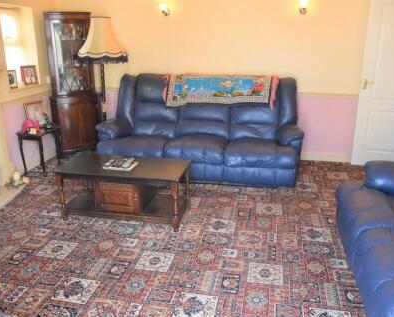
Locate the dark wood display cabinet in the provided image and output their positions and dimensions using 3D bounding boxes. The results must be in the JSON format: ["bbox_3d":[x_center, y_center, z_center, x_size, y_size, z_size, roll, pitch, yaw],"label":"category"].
[{"bbox_3d":[-1.591,-0.936,4.679,0.650,1.770,0.460,-9,19,-27],"label":"dark wood display cabinet"}]

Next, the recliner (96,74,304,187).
[{"bbox_3d":[0.043,-0.389,4.130,2.240,1.050,0.950,4,17,11],"label":"recliner"}]

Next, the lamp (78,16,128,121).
[{"bbox_3d":[-1.144,-0.825,4.418,0.600,1.710,0.600,4,17,11],"label":"lamp"}]

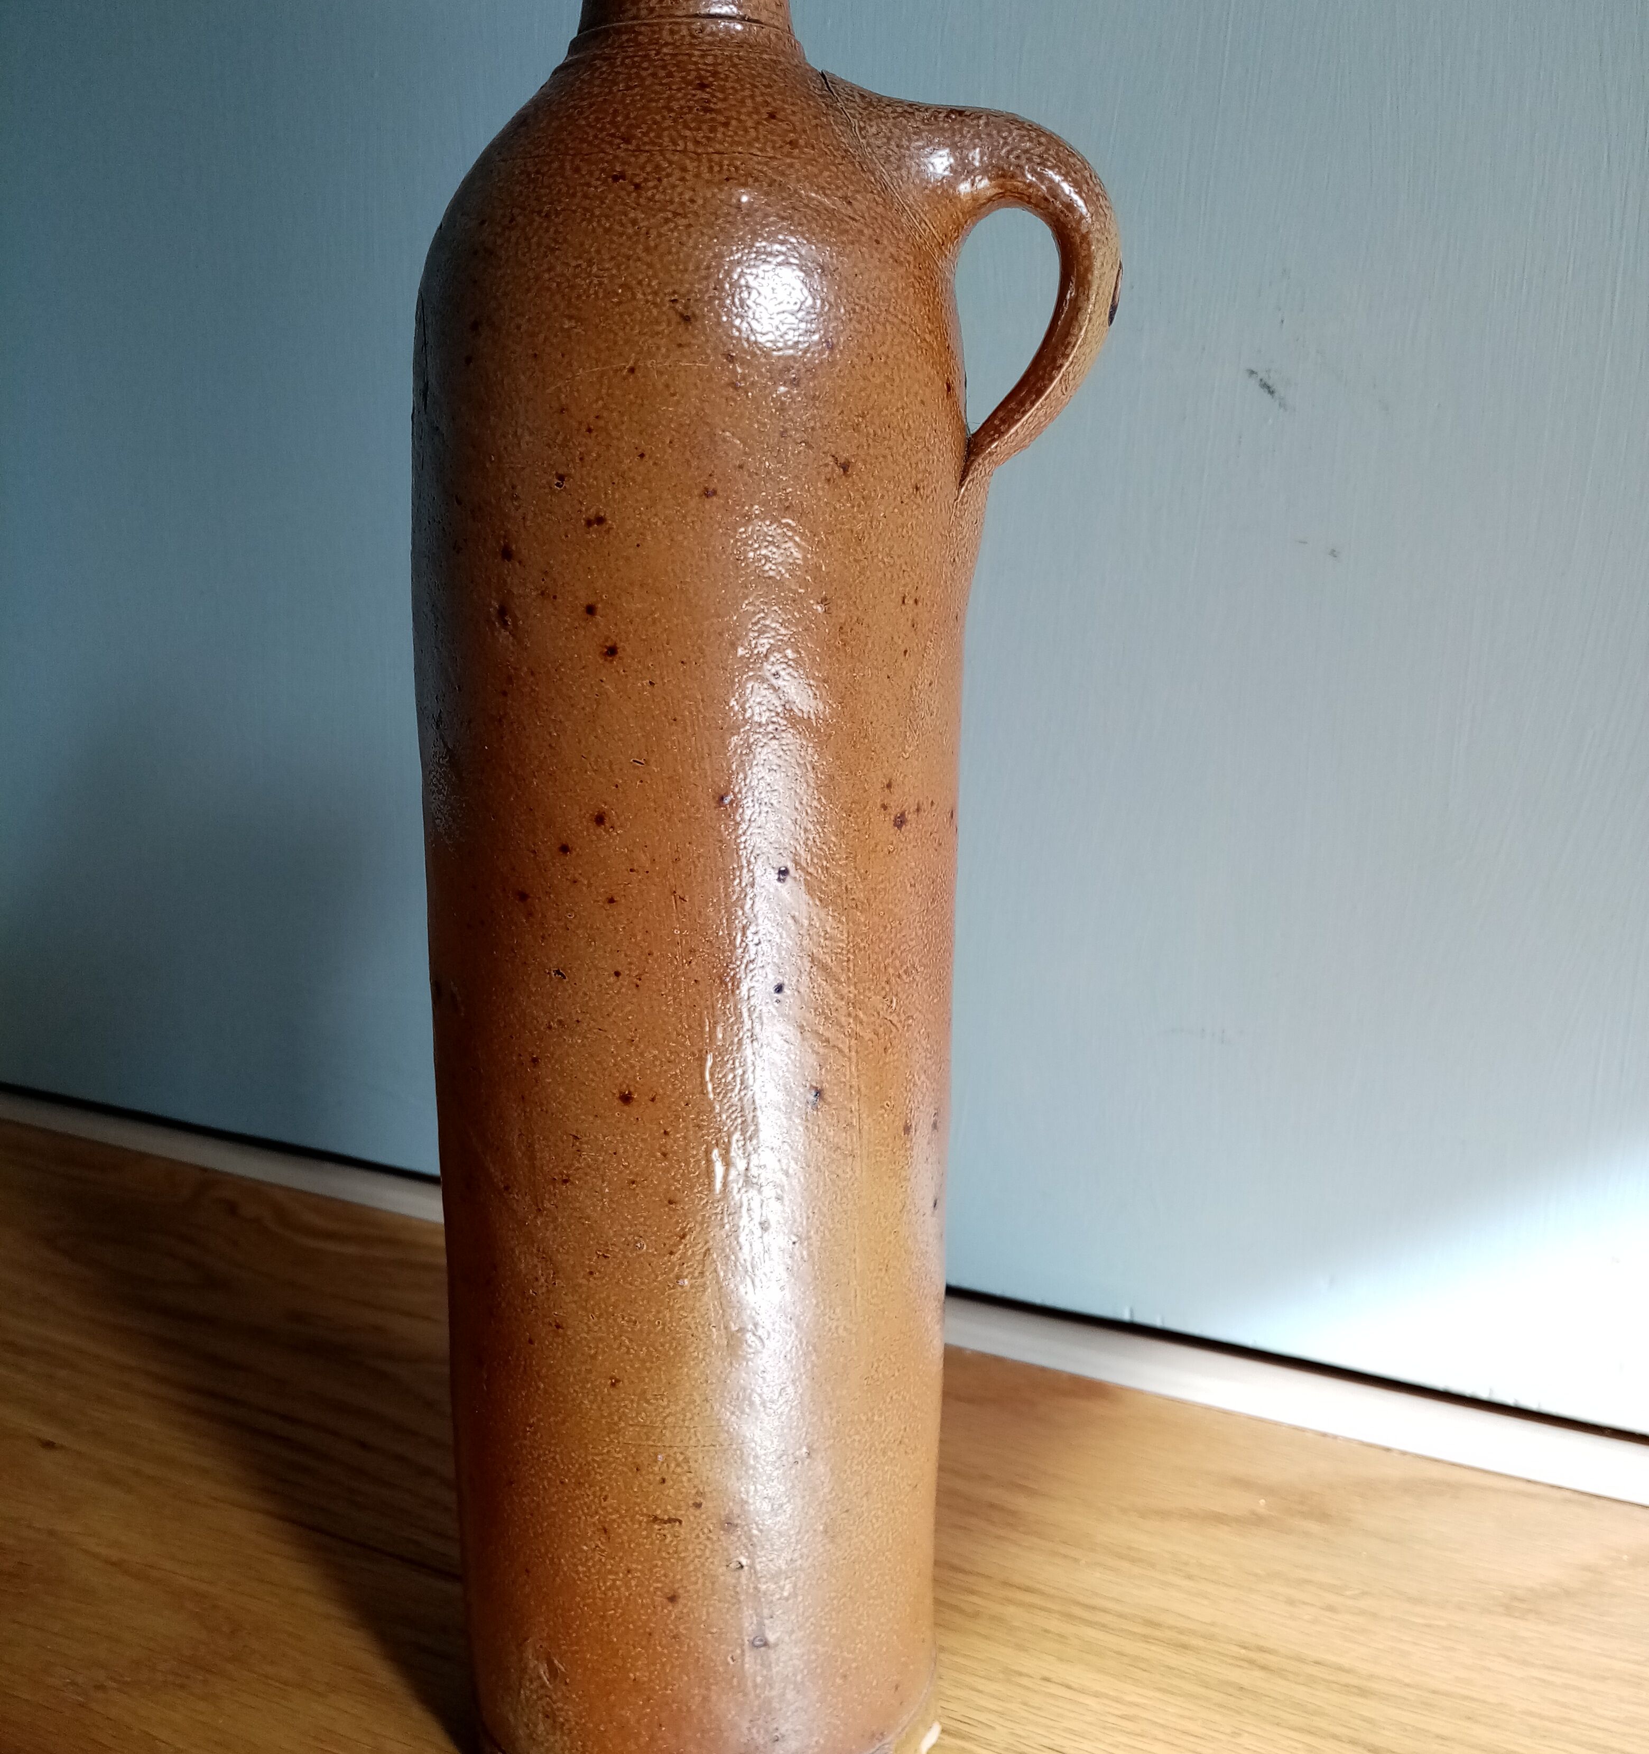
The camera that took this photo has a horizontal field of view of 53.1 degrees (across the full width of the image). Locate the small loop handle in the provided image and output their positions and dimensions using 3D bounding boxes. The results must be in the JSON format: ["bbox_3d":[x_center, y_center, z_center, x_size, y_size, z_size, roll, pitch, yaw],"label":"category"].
[{"bbox_3d":[0.029,-0.082,0.236,0.026,0.052,0.019,4,14,13],"label":"small loop handle"}]

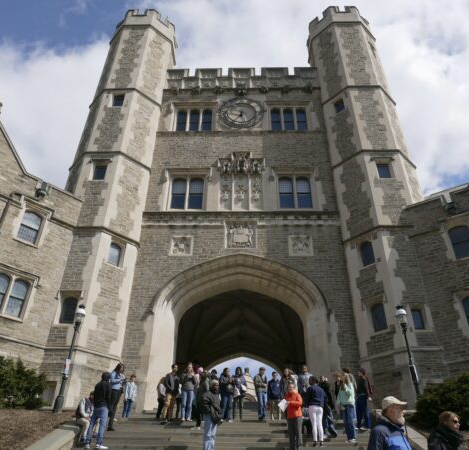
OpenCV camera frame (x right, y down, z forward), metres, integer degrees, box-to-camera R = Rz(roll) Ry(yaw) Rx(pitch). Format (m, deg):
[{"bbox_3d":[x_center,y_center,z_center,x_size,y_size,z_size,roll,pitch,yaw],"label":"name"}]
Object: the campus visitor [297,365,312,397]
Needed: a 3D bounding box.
[{"bbox_3d":[2.561,5.876,14.654,0.540,1.770,0.350,0,-34,1],"label":"campus visitor"}]

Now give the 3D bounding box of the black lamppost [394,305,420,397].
[{"bbox_3d":[6.087,4.569,14.334,0.440,3.759,0.440,0,-32,2],"label":"black lamppost"}]

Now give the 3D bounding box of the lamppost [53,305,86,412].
[{"bbox_3d":[-5.459,4.319,13.859,0.360,3.540,0.360,1,-33,0],"label":"lamppost"}]

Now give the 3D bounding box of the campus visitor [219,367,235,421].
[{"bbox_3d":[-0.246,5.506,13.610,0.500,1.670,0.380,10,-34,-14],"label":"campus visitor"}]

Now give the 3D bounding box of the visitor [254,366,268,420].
[{"bbox_3d":[0.917,5.640,13.972,0.480,1.690,0.350,13,-35,-18],"label":"visitor"}]

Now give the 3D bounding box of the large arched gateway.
[{"bbox_3d":[0.256,4.711,18.015,7.541,6.719,2.000,0,-34,1],"label":"large arched gateway"}]

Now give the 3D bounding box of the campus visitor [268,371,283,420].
[{"bbox_3d":[1.505,6.222,15.051,0.550,1.730,0.330,0,-34,1],"label":"campus visitor"}]

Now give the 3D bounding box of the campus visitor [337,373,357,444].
[{"bbox_3d":[2.925,4.688,10.713,0.380,1.681,0.480,-14,-35,23],"label":"campus visitor"}]

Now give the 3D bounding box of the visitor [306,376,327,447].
[{"bbox_3d":[2.139,4.823,10.843,0.460,1.670,0.320,9,-34,-12],"label":"visitor"}]

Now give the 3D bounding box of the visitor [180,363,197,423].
[{"bbox_3d":[-1.435,5.215,13.043,0.500,1.722,0.380,5,-32,-7],"label":"visitor"}]

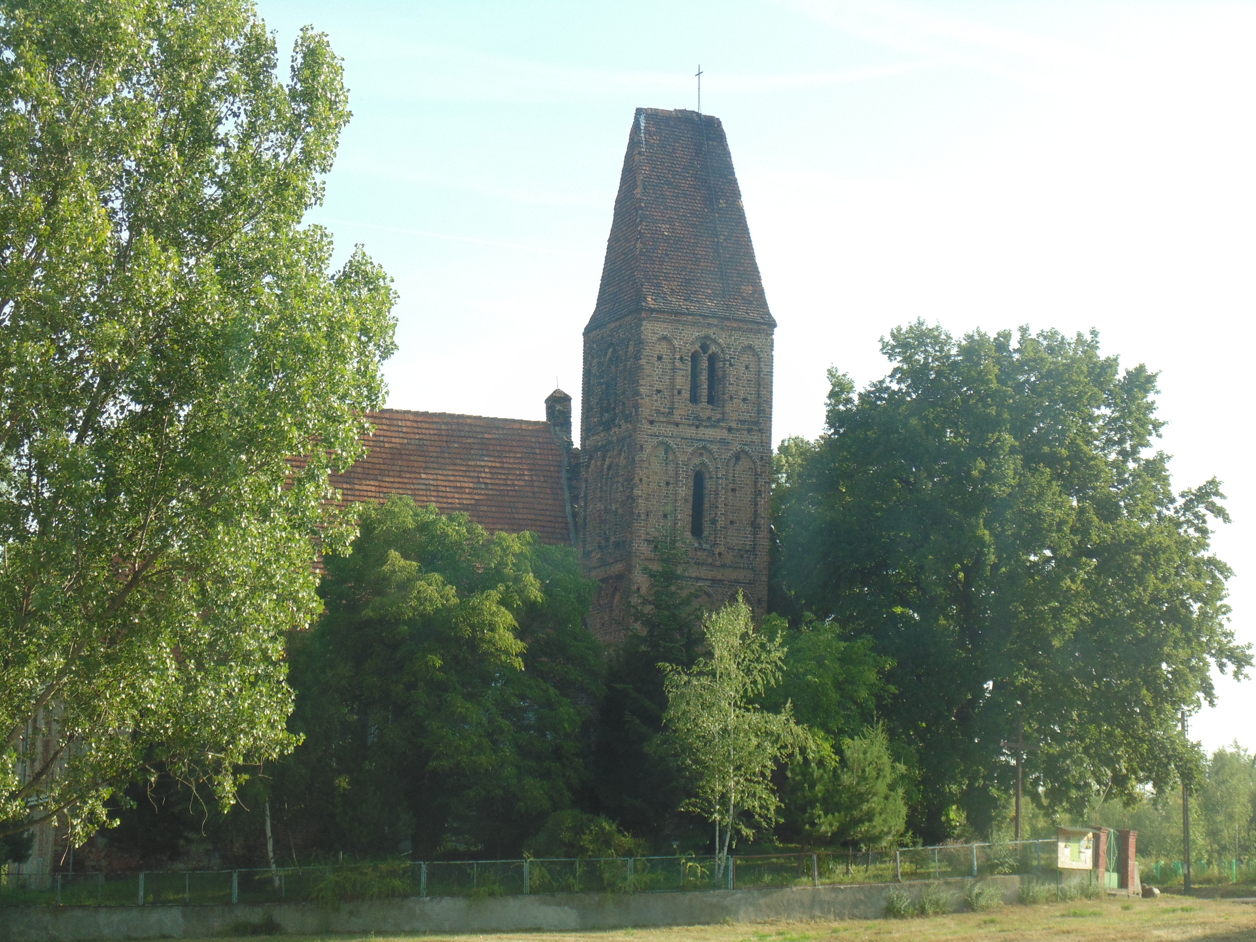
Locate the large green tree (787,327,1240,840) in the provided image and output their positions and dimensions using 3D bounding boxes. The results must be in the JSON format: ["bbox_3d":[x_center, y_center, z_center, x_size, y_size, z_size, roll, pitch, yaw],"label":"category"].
[{"bbox_3d":[12.866,3.829,96.000,15.600,17.400,14.800,0,-8,7],"label":"large green tree"}]

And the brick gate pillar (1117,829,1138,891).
[{"bbox_3d":[13.787,10.723,79.000,0.410,1.730,0.410,8,-11,-38],"label":"brick gate pillar"}]

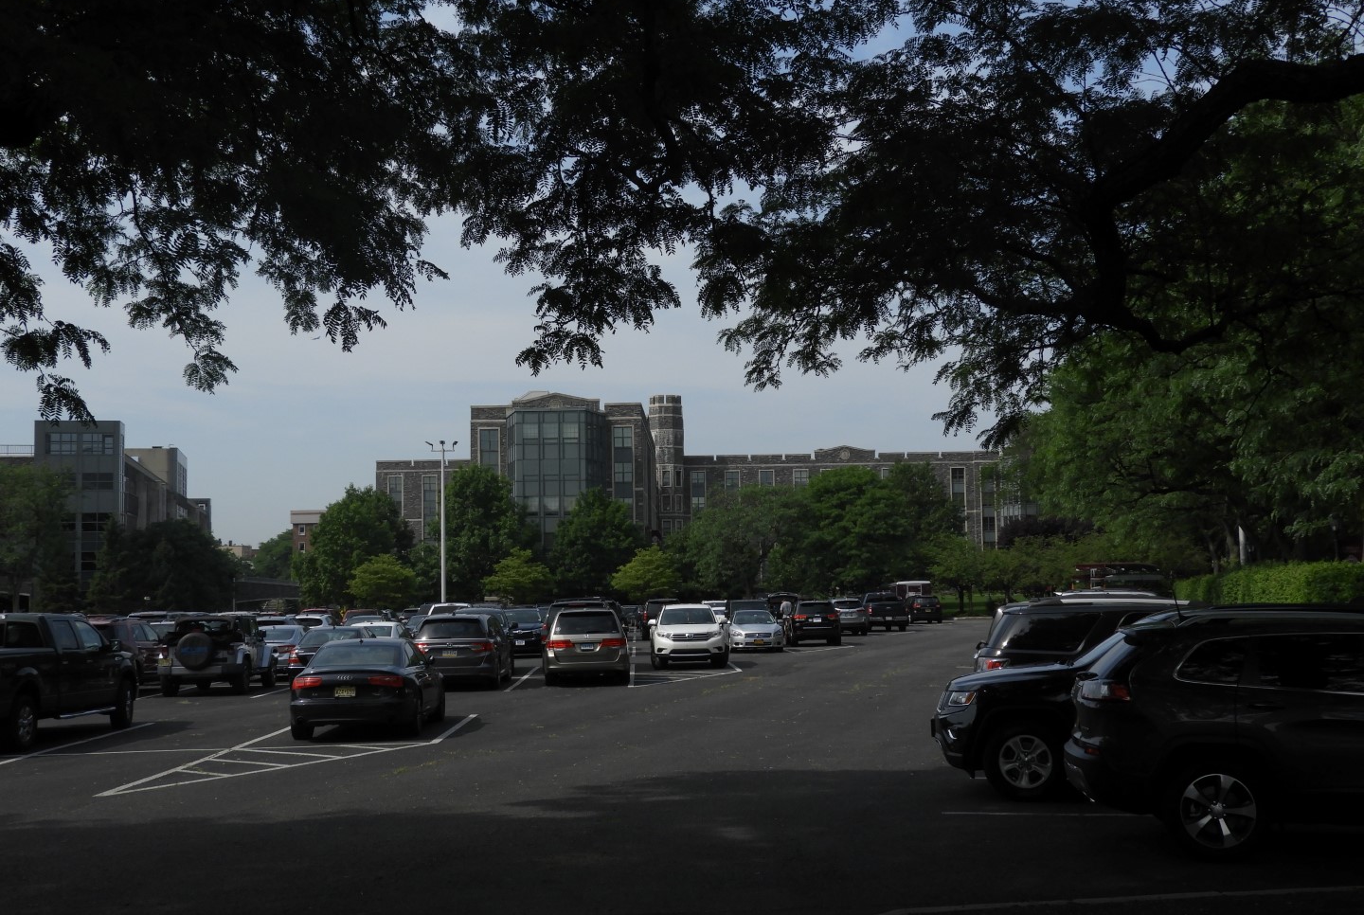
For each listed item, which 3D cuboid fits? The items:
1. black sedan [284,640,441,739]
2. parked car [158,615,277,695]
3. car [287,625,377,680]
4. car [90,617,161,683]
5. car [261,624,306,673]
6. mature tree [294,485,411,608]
[{"bbox_3d":[-4.872,3.534,24.757,1.880,1.455,4.920,-1,-4,-2],"label":"black sedan"},{"bbox_3d":[-10.400,4.379,35.600,1.870,1.800,4.050,0,-5,-1],"label":"parked car"},{"bbox_3d":[-7.720,4.564,35.900,1.800,1.450,4.650,0,-5,-4],"label":"car"},{"bbox_3d":[-14.764,5.036,41.568,1.950,1.740,4.850,-1,-4,-2],"label":"car"},{"bbox_3d":[-10.612,5.124,41.757,1.840,1.460,4.850,-1,-4,-2],"label":"car"},{"bbox_3d":[-25.196,7.381,121.000,8.500,10.552,8.200,0,-5,-1],"label":"mature tree"}]

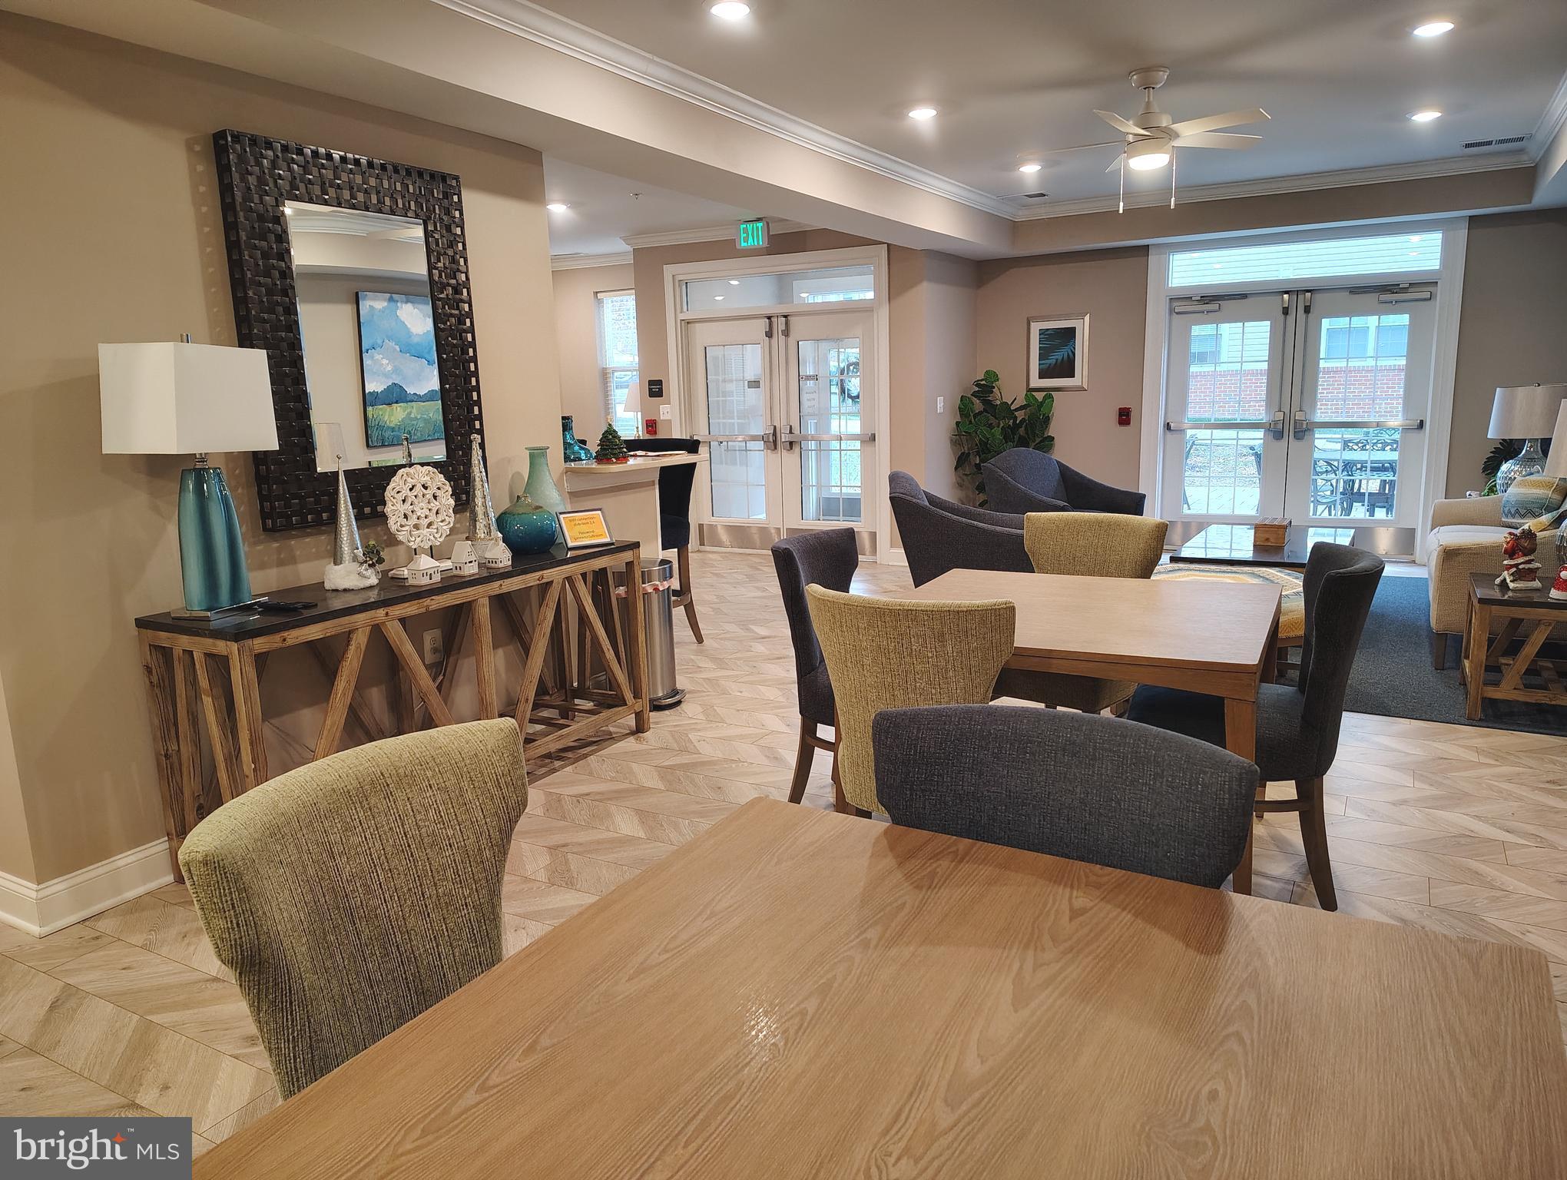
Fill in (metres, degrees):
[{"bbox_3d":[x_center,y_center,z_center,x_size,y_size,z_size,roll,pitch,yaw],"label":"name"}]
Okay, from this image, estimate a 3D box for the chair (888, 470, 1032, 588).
[{"bbox_3d":[1.103,-0.241,6.386,0.880,0.900,0.820,1,11,17],"label":"chair"}]

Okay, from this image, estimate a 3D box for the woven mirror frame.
[{"bbox_3d":[-1.438,-0.861,3.773,0.060,1.200,0.930,4,12,29],"label":"woven mirror frame"}]

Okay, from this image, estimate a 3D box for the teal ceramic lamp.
[{"bbox_3d":[-1.775,-0.343,3.343,0.240,0.835,0.460,0,11,10],"label":"teal ceramic lamp"}]

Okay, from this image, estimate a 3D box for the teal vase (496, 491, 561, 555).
[{"bbox_3d":[-1.002,-0.260,4.231,0.238,0.228,0.238,-2,11,0],"label":"teal vase"}]

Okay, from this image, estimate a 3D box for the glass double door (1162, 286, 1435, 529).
[{"bbox_3d":[4.054,-1.309,8.729,1.890,2.120,0.120,4,12,28],"label":"glass double door"}]

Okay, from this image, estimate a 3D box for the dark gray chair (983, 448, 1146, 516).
[{"bbox_3d":[2.138,-0.555,8.322,0.810,0.910,0.830,-9,13,-35],"label":"dark gray chair"}]

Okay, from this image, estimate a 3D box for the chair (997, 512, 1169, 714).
[{"bbox_3d":[1.097,0.233,4.121,0.540,0.960,0.680,7,13,38],"label":"chair"}]

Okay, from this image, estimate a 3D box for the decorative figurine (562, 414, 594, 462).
[{"bbox_3d":[-1.211,-0.901,6.409,0.210,0.270,0.100,-7,12,-27],"label":"decorative figurine"}]

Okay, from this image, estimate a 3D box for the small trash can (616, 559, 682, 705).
[{"bbox_3d":[-0.645,0.202,5.006,0.370,0.640,0.335,4,12,28],"label":"small trash can"}]

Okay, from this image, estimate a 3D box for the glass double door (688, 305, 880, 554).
[{"bbox_3d":[-0.008,-1.296,9.198,1.860,2.030,0.090,4,12,29],"label":"glass double door"}]

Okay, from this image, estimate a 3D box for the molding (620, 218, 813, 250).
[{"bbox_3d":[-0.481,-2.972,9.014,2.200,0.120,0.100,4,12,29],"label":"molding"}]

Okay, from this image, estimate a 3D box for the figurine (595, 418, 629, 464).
[{"bbox_3d":[-0.851,-0.729,5.306,0.168,0.222,0.168,-2,11,0],"label":"figurine"}]

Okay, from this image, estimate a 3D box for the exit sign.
[{"bbox_3d":[-0.259,-2.956,9.043,0.295,0.215,0.050,4,12,28],"label":"exit sign"}]

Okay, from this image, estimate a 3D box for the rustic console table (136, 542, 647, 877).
[{"bbox_3d":[-1.213,0.341,3.881,0.455,0.812,1.832,4,12,28],"label":"rustic console table"}]

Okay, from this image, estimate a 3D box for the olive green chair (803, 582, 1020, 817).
[{"bbox_3d":[0.447,0.448,3.068,0.540,0.960,0.670,4,12,30],"label":"olive green chair"}]

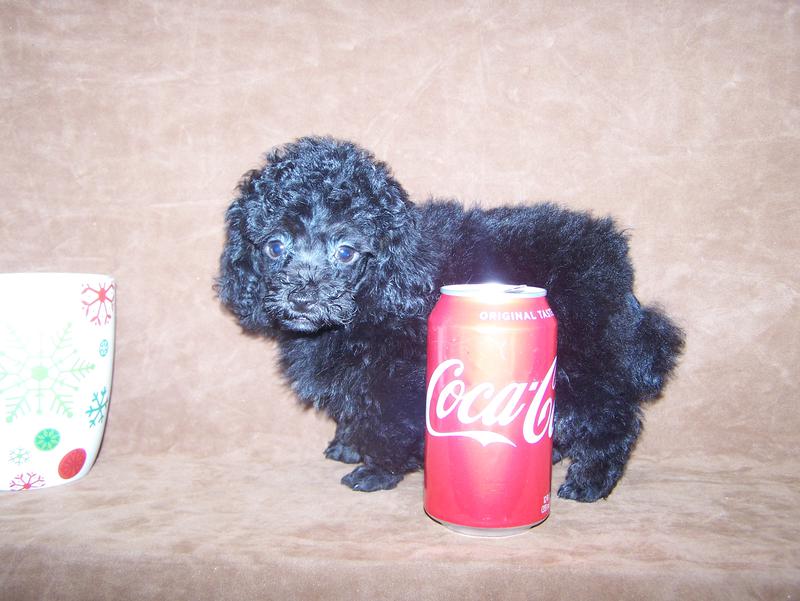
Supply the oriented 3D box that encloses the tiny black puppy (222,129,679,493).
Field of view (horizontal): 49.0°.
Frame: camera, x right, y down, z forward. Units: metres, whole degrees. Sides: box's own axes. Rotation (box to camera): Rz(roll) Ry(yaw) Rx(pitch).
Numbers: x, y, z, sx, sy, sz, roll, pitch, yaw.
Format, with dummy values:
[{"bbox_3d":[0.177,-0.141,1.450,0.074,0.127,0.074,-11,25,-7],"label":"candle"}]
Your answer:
[{"bbox_3d":[0.034,0.005,0.532,0.280,0.207,0.125,1,5,-6],"label":"tiny black puppy"}]

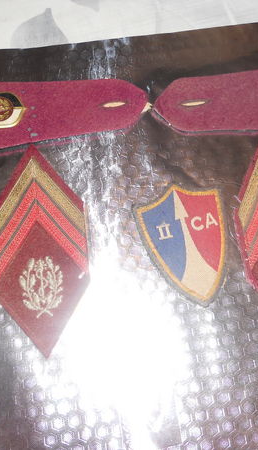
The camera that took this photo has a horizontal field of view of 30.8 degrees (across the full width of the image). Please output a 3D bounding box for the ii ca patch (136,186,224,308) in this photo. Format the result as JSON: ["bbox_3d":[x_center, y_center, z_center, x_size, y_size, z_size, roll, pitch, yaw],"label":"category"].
[{"bbox_3d":[0.033,0.011,0.262,0.050,0.004,0.071,-11,75,-4],"label":"ii ca patch"}]

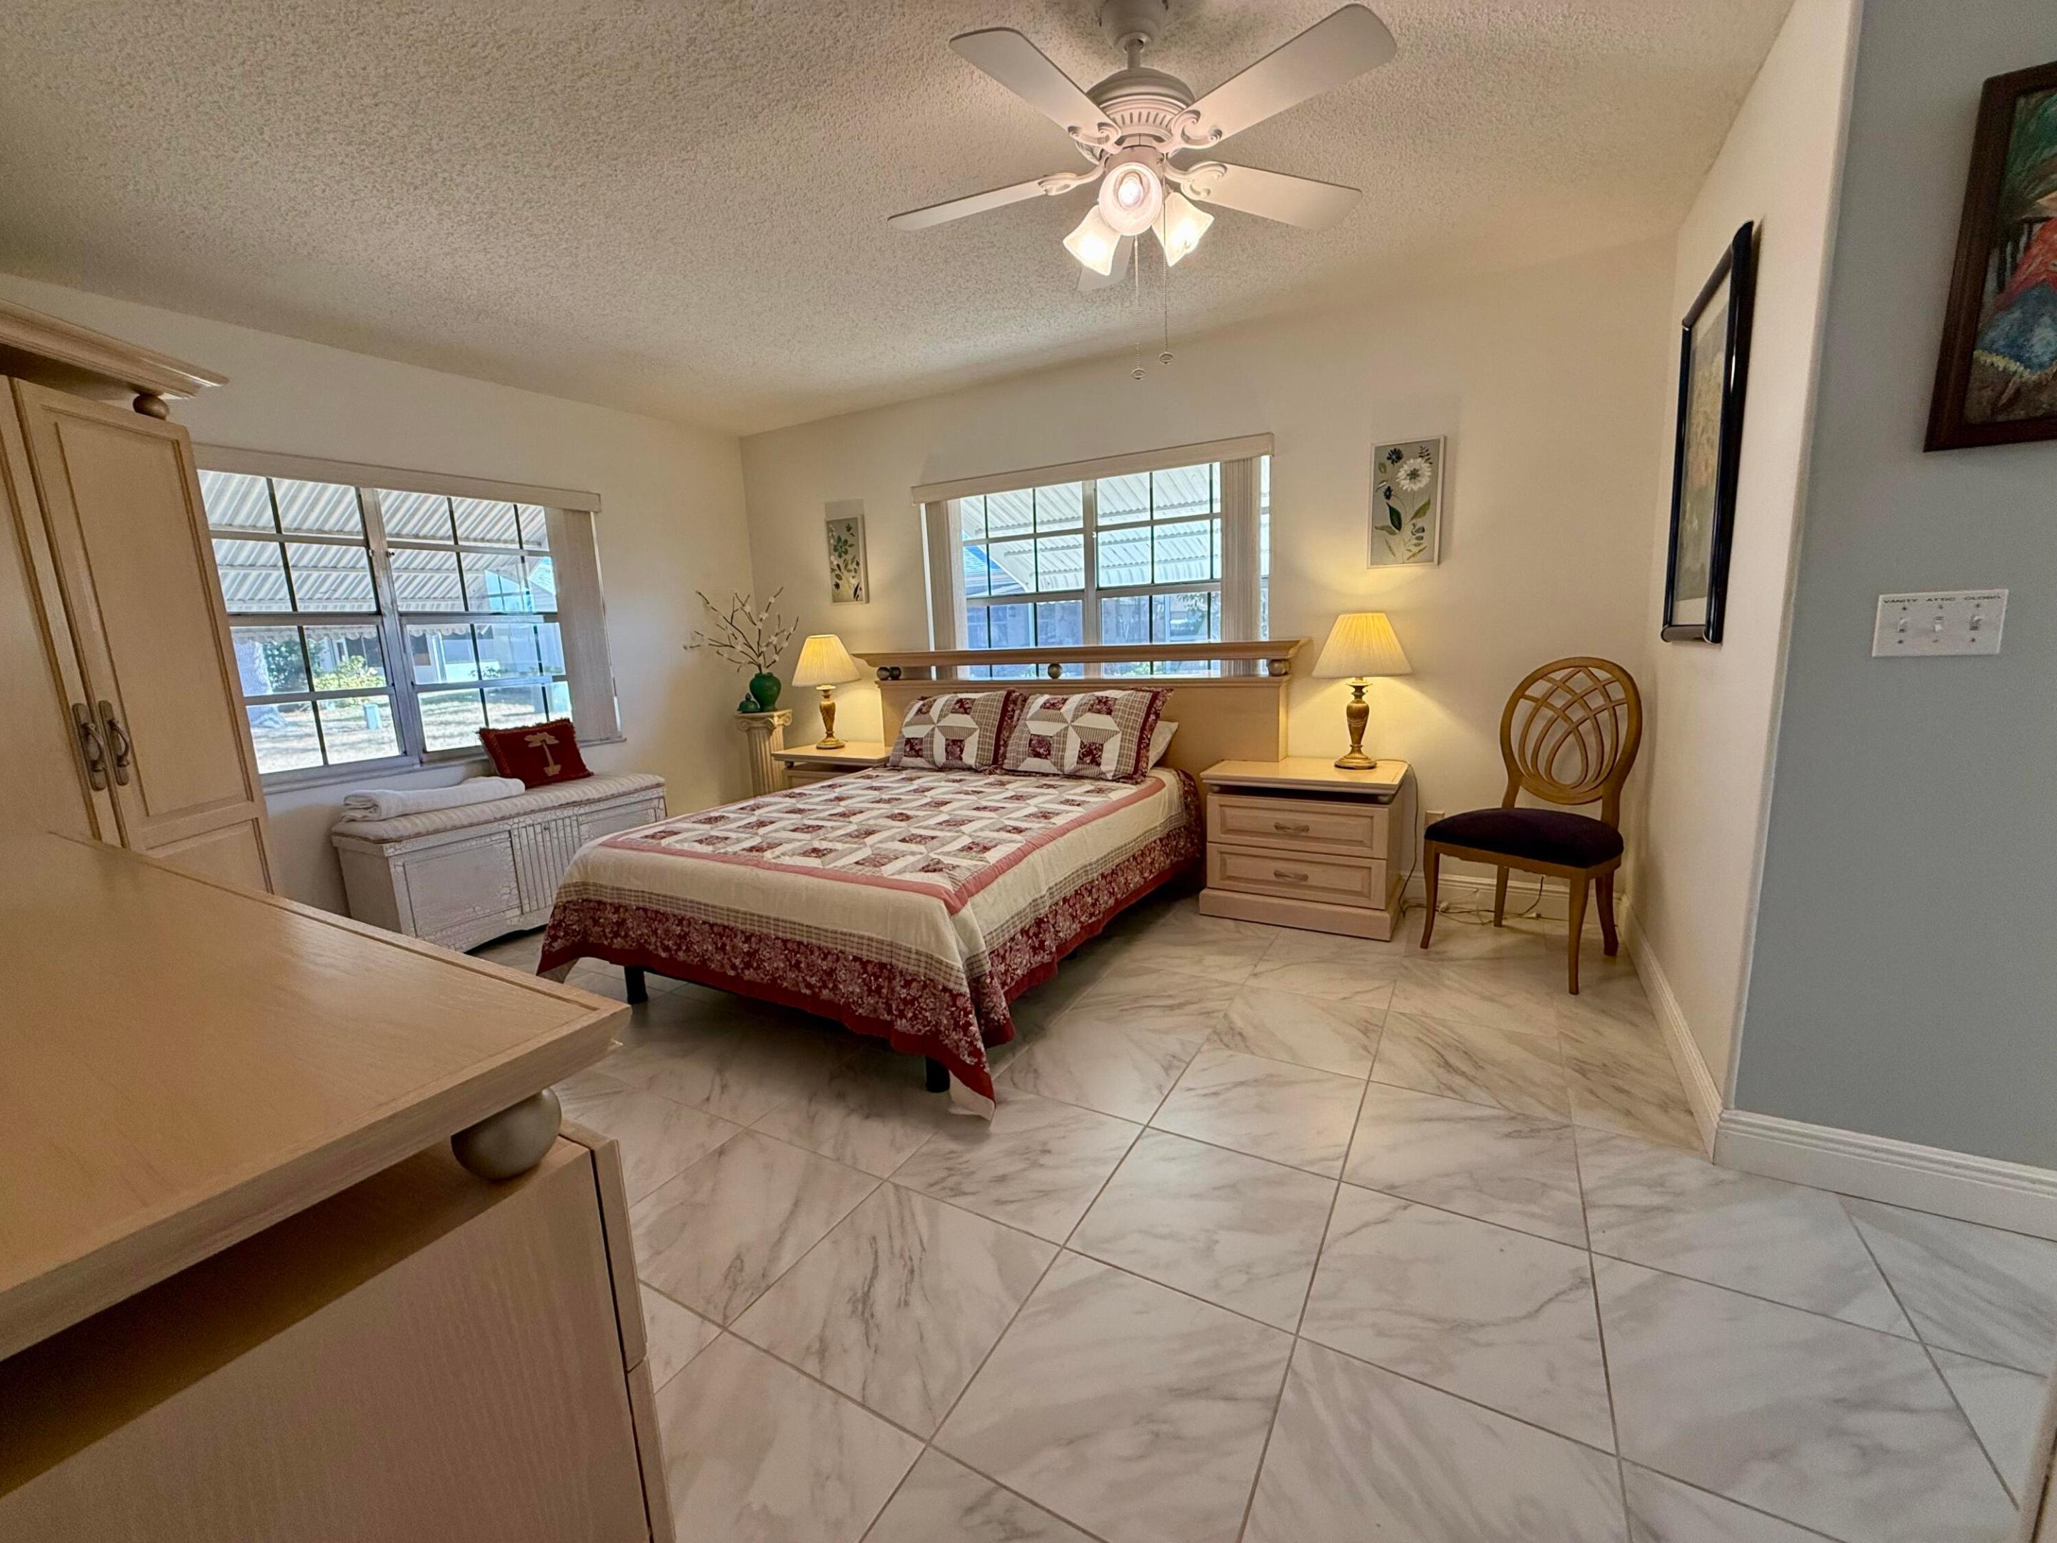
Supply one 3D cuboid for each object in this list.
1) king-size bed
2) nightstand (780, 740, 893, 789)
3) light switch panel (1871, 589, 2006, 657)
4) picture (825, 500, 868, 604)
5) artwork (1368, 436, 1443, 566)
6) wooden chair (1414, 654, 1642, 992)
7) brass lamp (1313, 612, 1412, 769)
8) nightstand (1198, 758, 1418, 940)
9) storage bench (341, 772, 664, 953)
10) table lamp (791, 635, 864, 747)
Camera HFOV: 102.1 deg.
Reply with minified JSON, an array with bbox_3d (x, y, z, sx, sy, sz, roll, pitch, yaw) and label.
[{"bbox_3d":[-0.349,0.108,3.317,2.401,1.121,2.206,3,11,30],"label":"king-size bed"},{"bbox_3d":[-0.944,0.167,4.645,0.752,0.600,0.512,3,11,30],"label":"nightstand"},{"bbox_3d":[1.667,-0.269,1.522,0.165,0.115,0.016,3,11,30],"label":"light switch panel"},{"bbox_3d":[-1.039,-1.209,4.762,0.267,0.478,0.032,3,11,30],"label":"picture"},{"bbox_3d":[1.495,-1.071,3.320,0.267,0.482,0.032,3,11,30],"label":"artwork"},{"bbox_3d":[1.783,0.140,2.900,0.544,1.035,0.539,-9,12,-33],"label":"wooden chair"},{"bbox_3d":[1.333,-0.318,3.351,0.376,0.618,0.376,3,11,30],"label":"brass lamp"},{"bbox_3d":[1.145,0.289,3.459,0.752,0.600,0.512,3,11,30],"label":"nightstand"},{"bbox_3d":[-2.257,0.389,3.729,0.421,0.575,1.200,3,11,30],"label":"storage bench"},{"bbox_3d":[-1.135,-0.448,4.681,0.381,0.614,0.381,3,11,30],"label":"table lamp"}]

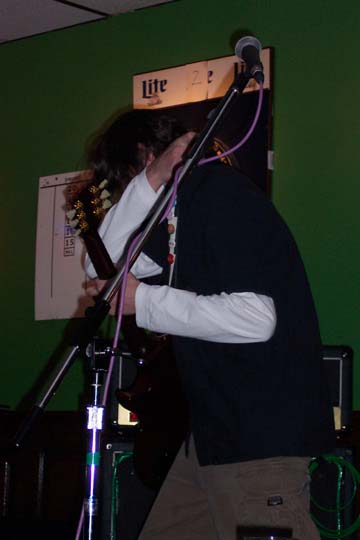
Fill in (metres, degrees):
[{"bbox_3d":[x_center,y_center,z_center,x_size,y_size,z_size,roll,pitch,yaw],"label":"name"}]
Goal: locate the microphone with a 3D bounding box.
[{"bbox_3d":[0.139,-0.400,2.890,0.052,0.052,0.185,0,25,-5],"label":"microphone"}]

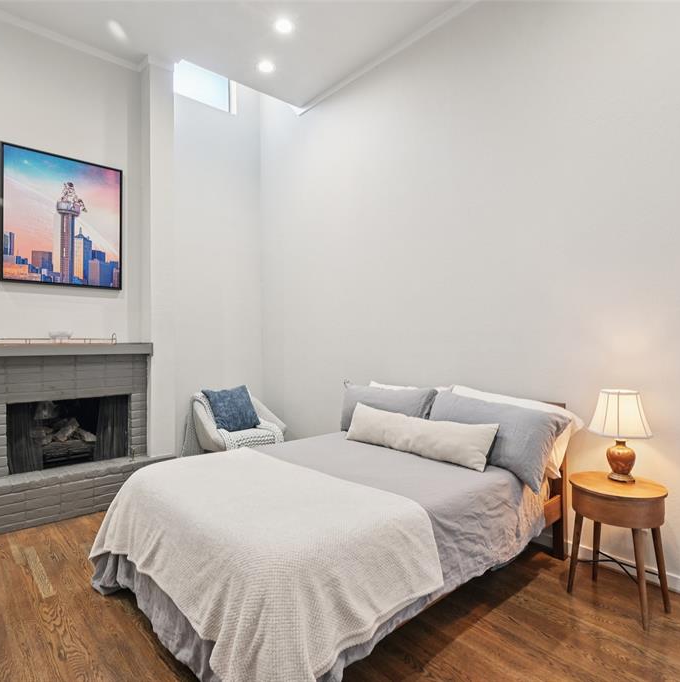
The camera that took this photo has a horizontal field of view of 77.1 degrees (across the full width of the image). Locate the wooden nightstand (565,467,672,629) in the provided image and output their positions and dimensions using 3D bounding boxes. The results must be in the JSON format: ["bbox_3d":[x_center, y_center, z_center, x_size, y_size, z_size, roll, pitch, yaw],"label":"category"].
[{"bbox_3d":[1.340,0.974,2.054,0.360,0.572,0.400,0,0,-35],"label":"wooden nightstand"}]

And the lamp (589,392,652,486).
[{"bbox_3d":[1.410,0.468,2.141,0.272,0.439,0.272,0,0,-41],"label":"lamp"}]

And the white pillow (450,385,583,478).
[{"bbox_3d":[0.997,0.535,2.547,0.190,0.470,0.800,28,-18,-38],"label":"white pillow"}]

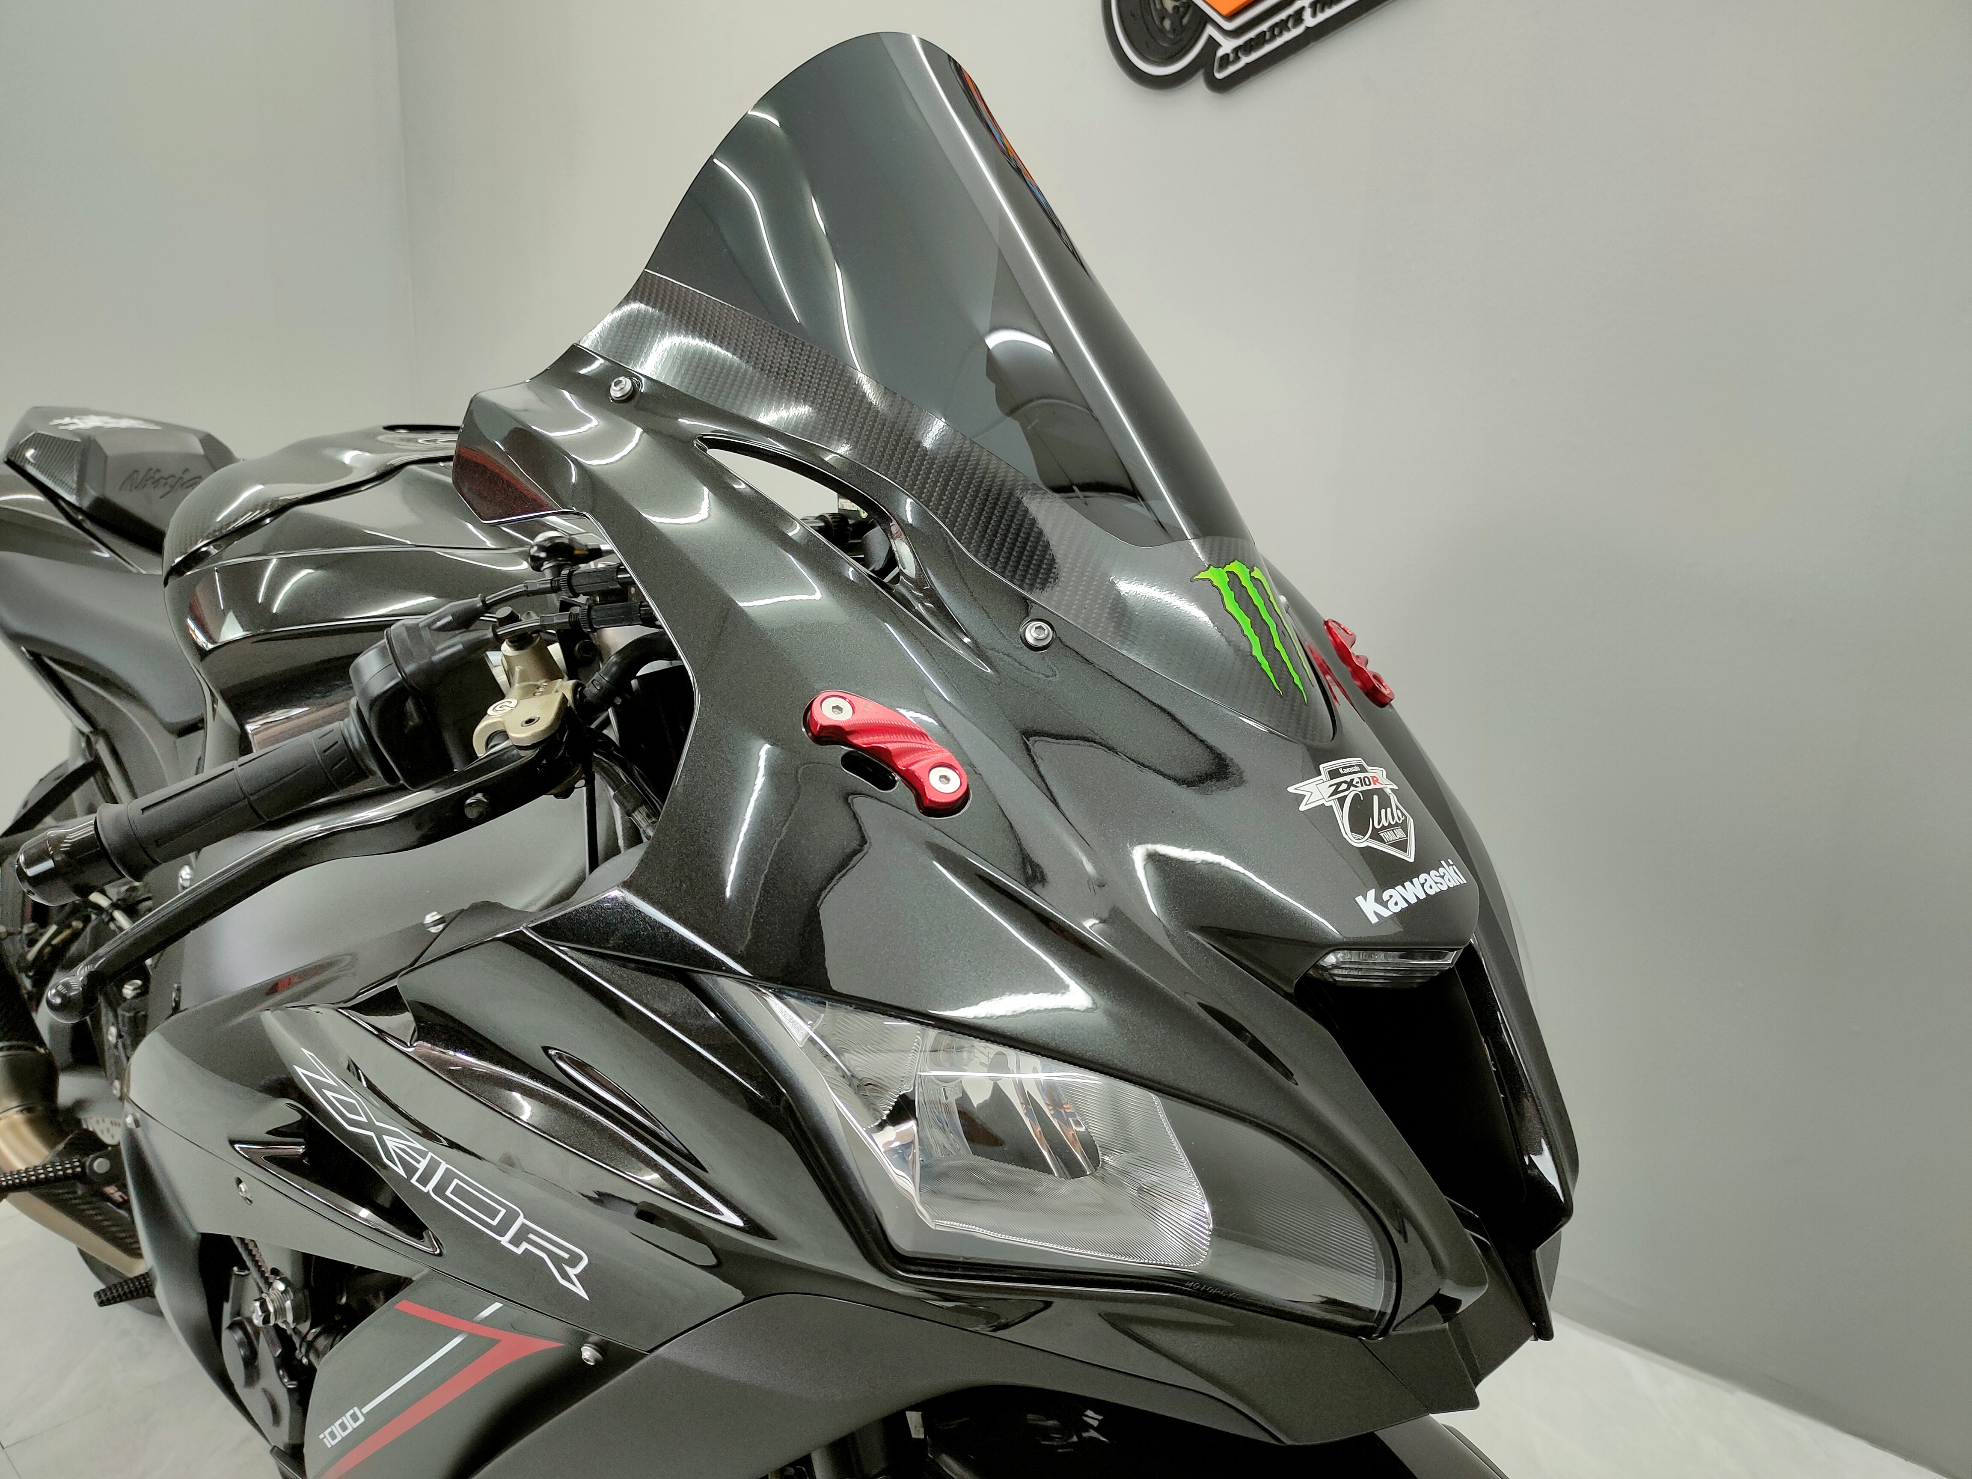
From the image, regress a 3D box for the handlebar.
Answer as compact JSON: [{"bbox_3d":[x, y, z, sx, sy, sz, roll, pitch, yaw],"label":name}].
[{"bbox_3d":[-0.382,0.035,0.885,0.170,0.041,0.041,-23,16,-12],"label":"handlebar"}]

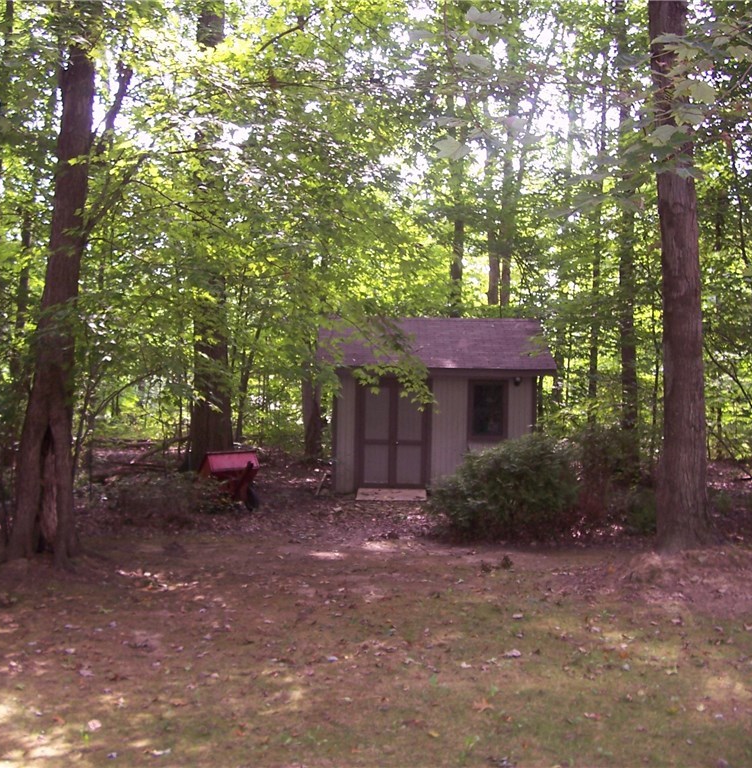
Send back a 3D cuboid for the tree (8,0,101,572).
[{"bbox_3d":[-3.540,-1.100,11.000,0.920,6.100,0.800,0,0,0],"label":"tree"}]

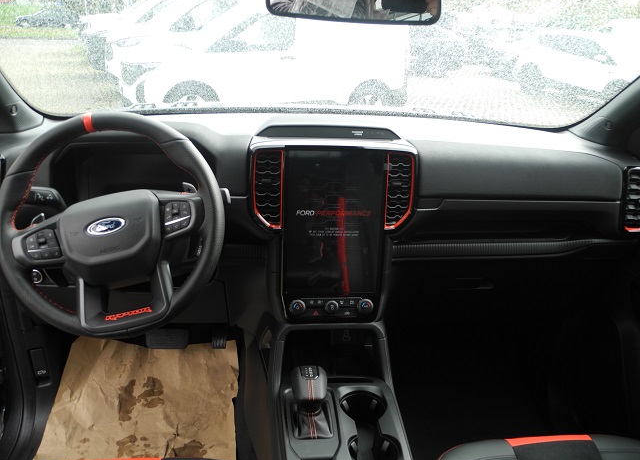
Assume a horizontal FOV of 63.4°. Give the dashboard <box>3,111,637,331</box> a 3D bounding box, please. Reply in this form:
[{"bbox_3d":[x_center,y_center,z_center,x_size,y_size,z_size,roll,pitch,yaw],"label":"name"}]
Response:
[{"bbox_3d":[0.010,-0.056,1.208,1.450,0.420,0.480,0,24,-5],"label":"dashboard"}]

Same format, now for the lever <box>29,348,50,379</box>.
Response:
[{"bbox_3d":[-0.628,0.296,1.162,0.030,0.080,0.025,-6,25,-18],"label":"lever"}]

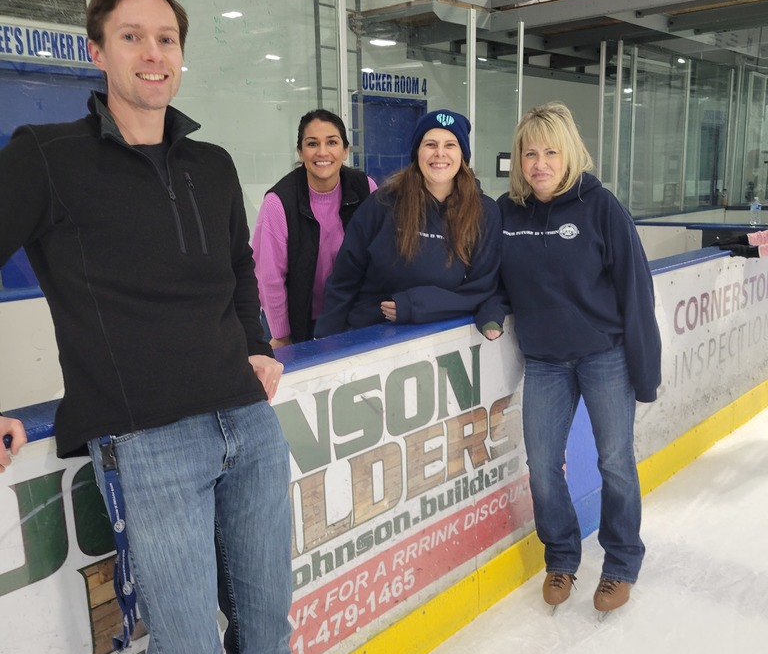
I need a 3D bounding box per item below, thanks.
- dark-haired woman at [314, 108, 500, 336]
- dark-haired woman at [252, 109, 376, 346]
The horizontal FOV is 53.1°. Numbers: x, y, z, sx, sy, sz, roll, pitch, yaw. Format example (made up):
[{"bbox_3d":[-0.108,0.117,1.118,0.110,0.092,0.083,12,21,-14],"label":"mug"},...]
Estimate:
[{"bbox_3d":[0.098,0.092,2.689,0.560,1.631,0.500,-5,12,-20],"label":"dark-haired woman"},{"bbox_3d":[-0.233,0.101,2.669,0.500,1.637,0.480,-6,12,-22],"label":"dark-haired woman"}]

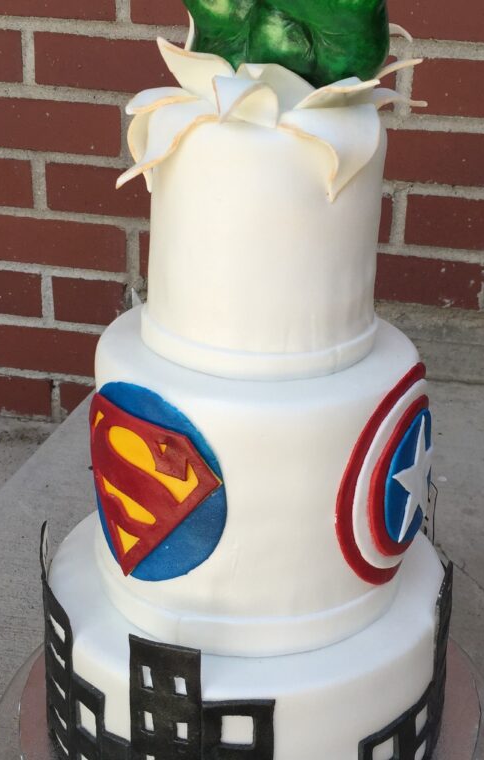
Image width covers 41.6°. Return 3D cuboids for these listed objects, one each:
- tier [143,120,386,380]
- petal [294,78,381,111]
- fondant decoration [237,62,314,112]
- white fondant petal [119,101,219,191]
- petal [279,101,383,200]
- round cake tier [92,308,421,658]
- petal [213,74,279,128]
[{"bbox_3d":[0.010,-0.080,0.349,0.132,0.116,0.132,1,23,0],"label":"tier"},{"bbox_3d":[0.046,-0.136,0.302,0.036,0.015,0.022,15,26,29],"label":"petal"},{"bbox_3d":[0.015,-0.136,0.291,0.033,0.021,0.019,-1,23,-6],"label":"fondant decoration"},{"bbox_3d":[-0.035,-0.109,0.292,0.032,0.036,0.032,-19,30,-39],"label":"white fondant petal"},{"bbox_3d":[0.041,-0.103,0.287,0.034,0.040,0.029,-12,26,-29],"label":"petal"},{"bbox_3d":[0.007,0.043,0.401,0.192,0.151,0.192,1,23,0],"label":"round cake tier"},{"bbox_3d":[0.003,-0.123,0.277,0.026,0.021,0.019,5,23,8],"label":"petal"}]

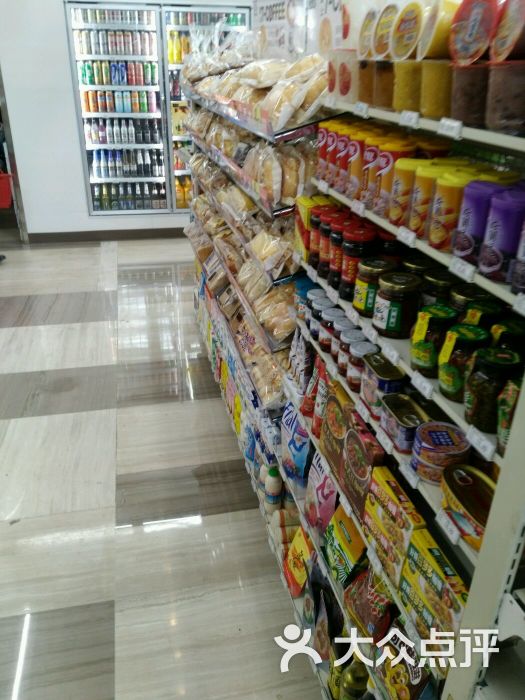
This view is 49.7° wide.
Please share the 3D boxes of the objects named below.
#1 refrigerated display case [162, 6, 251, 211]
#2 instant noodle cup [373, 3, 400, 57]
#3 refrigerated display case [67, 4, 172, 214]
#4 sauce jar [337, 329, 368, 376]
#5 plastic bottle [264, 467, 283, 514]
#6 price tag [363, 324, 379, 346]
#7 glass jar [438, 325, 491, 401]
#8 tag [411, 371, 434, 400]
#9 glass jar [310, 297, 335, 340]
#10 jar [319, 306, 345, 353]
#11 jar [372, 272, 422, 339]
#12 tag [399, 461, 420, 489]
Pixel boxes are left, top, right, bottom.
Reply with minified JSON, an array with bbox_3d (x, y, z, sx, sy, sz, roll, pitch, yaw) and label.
[{"bbox_3d":[-0.521,-2.148,5.161,0.698,1.643,0.600,-5,28,-12],"label":"refrigerated display case"},{"bbox_3d":[0.303,-0.654,1.174,0.105,0.100,0.100,2,26,-17],"label":"instant noodle cup"},{"bbox_3d":[-1.227,-2.085,5.015,0.720,1.638,0.600,-5,28,-12],"label":"refrigerated display case"},{"bbox_3d":[0.188,0.008,1.191,0.055,0.087,0.055,1,27,0],"label":"sauce jar"},{"bbox_3d":[0.038,0.492,1.978,0.058,0.180,0.058,-5,27,-12],"label":"plastic bottle"},{"bbox_3d":[0.255,-0.037,1.338,0.006,0.028,0.070,9,24,-20],"label":"price tag"},{"bbox_3d":[0.280,0.019,0.790,0.061,0.099,0.061,1,27,0],"label":"glass jar"},{"bbox_3d":[0.317,0.069,1.123,0.006,0.028,0.070,9,24,-20],"label":"tag"},{"bbox_3d":[0.158,-0.080,1.460,0.064,0.095,0.064,1,26,0],"label":"glass jar"},{"bbox_3d":[0.198,-0.061,1.600,0.067,0.103,0.067,1,27,-1],"label":"jar"},{"bbox_3d":[0.255,-0.084,1.072,0.081,0.103,0.081,1,26,0],"label":"jar"},{"bbox_3d":[0.238,0.202,0.919,0.005,0.020,0.057,6,25,-17],"label":"tag"}]

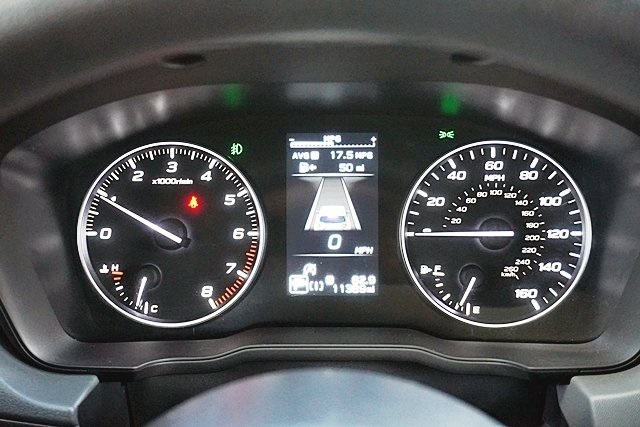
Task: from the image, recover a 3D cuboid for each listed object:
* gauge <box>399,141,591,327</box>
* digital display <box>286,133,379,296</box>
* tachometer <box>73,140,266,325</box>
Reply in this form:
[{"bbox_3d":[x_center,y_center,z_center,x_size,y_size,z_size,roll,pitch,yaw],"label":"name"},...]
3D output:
[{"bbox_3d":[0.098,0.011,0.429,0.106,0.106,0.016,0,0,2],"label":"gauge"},{"bbox_3d":[0.007,0.001,0.437,0.052,0.093,0.008,0,0,2],"label":"digital display"},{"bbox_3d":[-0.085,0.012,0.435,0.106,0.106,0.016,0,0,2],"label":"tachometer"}]

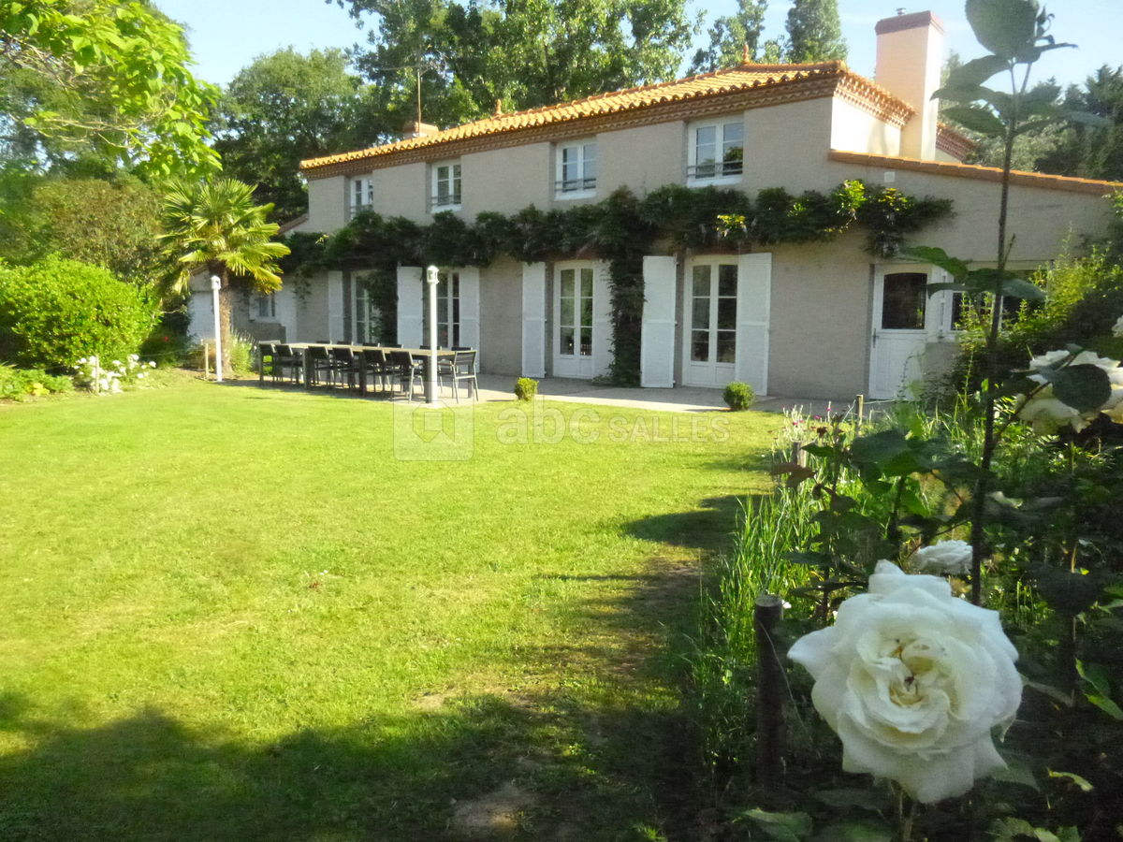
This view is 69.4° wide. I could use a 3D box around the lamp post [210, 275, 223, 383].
[{"bbox_3d":[-7.163,-1.923,16.921,0.200,2.190,0.200,7,9,39],"label":"lamp post"}]

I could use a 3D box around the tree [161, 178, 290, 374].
[{"bbox_3d":[-7.519,-3.184,18.037,2.850,4.310,2.850,7,9,39],"label":"tree"}]

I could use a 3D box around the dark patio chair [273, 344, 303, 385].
[{"bbox_3d":[-5.063,-1.044,15.529,0.550,0.840,0.580,7,9,39],"label":"dark patio chair"}]

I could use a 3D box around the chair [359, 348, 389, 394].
[{"bbox_3d":[-2.975,-0.804,13.820,0.550,0.840,0.580,7,9,39],"label":"chair"}]

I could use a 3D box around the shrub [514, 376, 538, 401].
[{"bbox_3d":[-0.547,-0.501,12.609,0.370,0.355,0.370,1,8,0],"label":"shrub"}]

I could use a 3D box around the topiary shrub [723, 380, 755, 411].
[{"bbox_3d":[2.580,-0.361,11.800,0.450,0.450,0.450,7,9,39],"label":"topiary shrub"}]

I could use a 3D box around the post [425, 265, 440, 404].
[{"bbox_3d":[-1.858,-1.242,11.687,0.210,2.080,0.210,1,8,0],"label":"post"}]

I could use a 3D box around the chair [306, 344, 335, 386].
[{"bbox_3d":[-4.229,-0.948,14.846,0.550,0.840,0.580,7,9,39],"label":"chair"}]

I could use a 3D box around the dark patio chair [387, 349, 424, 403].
[{"bbox_3d":[-2.246,-0.701,12.433,0.530,0.800,0.560,7,10,38],"label":"dark patio chair"}]

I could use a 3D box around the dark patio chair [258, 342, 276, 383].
[{"bbox_3d":[-5.530,-1.098,15.910,0.550,0.840,0.580,7,9,39],"label":"dark patio chair"}]

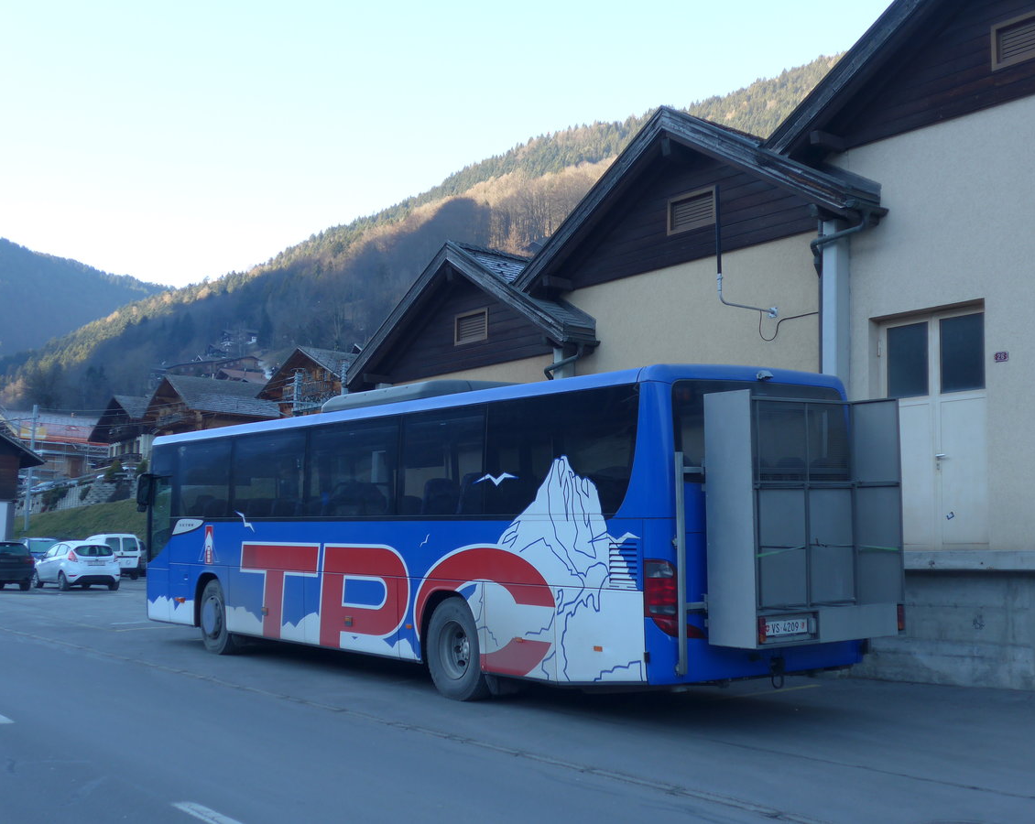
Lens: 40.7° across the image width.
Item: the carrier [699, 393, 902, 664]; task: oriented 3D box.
[{"bbox_3d":[2.475,0.905,11.950,1.850,2.070,0.540,2,-5,-36],"label":"carrier"}]

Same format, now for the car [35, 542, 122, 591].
[{"bbox_3d":[-13.740,4.770,43.500,1.730,1.480,3.950,4,-7,-35],"label":"car"}]

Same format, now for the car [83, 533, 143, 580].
[{"bbox_3d":[-16.400,5.770,55.700,1.720,1.800,4.150,4,-6,-32],"label":"car"}]

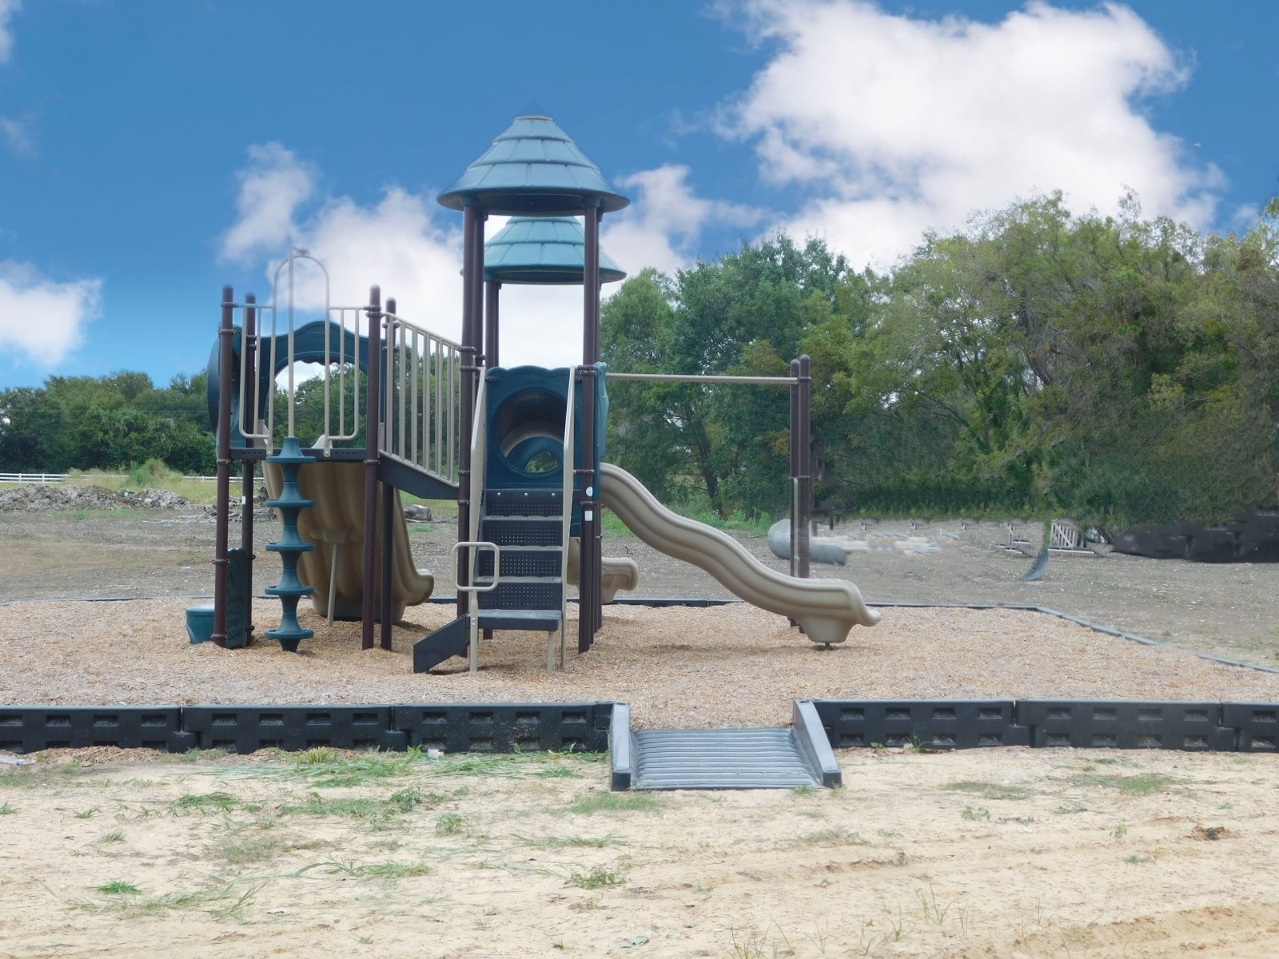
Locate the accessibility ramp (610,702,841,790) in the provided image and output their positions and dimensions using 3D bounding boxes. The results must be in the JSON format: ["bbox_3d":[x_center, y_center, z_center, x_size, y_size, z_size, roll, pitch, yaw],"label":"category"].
[{"bbox_3d":[0.442,1.450,12.000,1.190,0.290,1.660,1,-1,-1],"label":"accessibility ramp"}]

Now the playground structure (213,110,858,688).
[{"bbox_3d":[-0.820,-0.820,19.300,5.650,4.500,6.500,1,-1,0],"label":"playground structure"}]

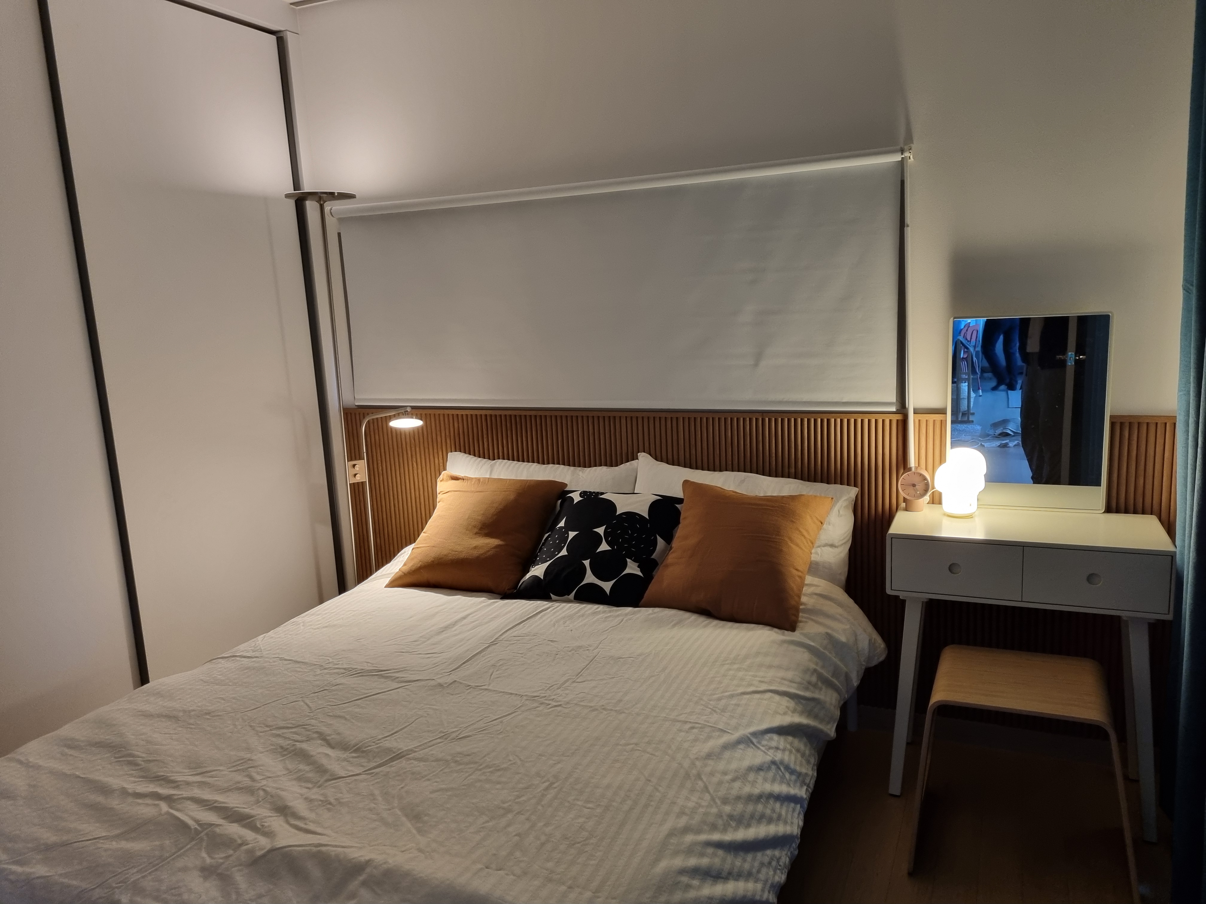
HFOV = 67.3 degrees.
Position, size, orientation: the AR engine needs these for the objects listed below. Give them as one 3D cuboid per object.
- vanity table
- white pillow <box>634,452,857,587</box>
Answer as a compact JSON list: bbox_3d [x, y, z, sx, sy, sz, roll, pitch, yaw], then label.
[{"bbox_3d":[1.132,0.561,2.464,0.649,0.752,0.333,2,11,24],"label":"vanity table"},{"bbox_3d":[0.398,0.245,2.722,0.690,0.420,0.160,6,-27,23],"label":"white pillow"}]

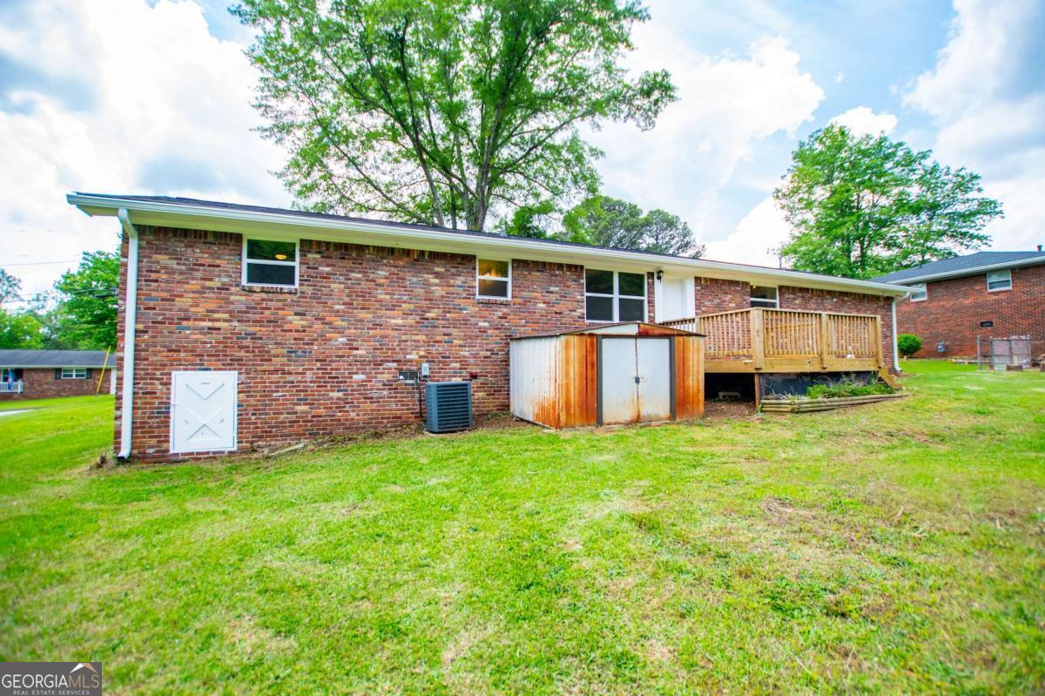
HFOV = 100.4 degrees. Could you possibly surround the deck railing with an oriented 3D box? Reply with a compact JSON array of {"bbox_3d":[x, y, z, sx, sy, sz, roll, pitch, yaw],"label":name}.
[{"bbox_3d":[5.099,-0.042,9.172,3.630,1.103,2.470,1,-3,-22],"label":"deck railing"}]

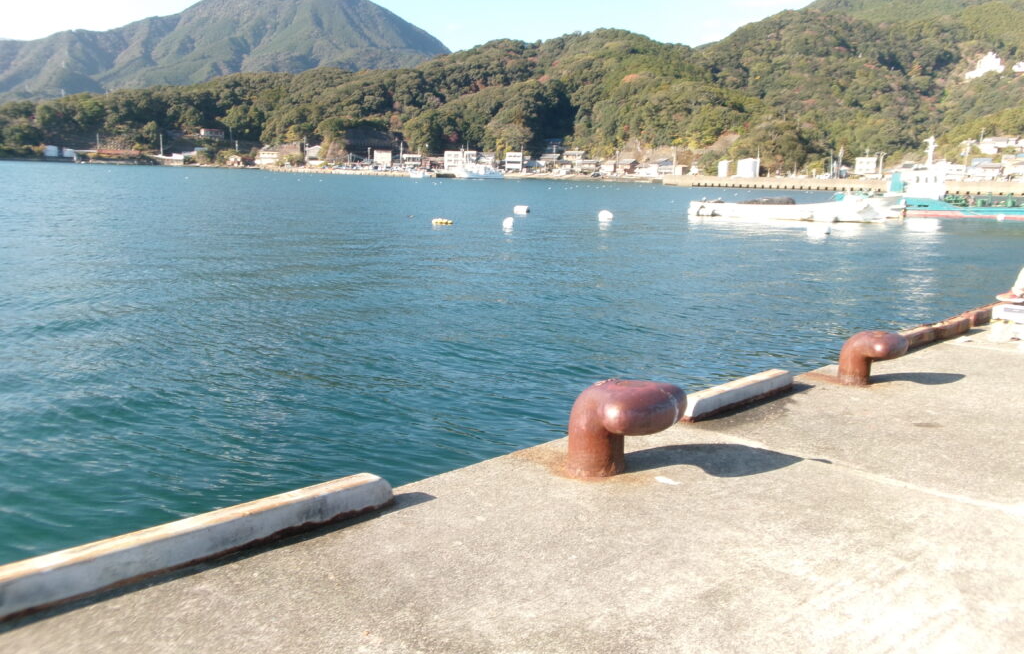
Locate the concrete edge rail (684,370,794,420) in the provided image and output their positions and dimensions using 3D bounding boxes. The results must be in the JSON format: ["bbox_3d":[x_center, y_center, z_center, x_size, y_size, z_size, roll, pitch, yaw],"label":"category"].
[{"bbox_3d":[1.722,0.494,6.235,0.140,0.145,1.620,11,13,41],"label":"concrete edge rail"}]

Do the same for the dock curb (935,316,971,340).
[{"bbox_3d":[4.327,0.001,8.239,0.135,0.133,0.985,12,15,43],"label":"dock curb"}]

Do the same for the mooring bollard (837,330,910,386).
[{"bbox_3d":[3.129,0.247,7.175,0.540,0.475,0.490,11,13,41],"label":"mooring bollard"}]

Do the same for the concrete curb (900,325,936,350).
[{"bbox_3d":[4.052,0.127,8.444,0.155,0.120,1.400,11,12,42],"label":"concrete curb"}]

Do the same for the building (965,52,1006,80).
[{"bbox_3d":[274.393,-151.539,480.000,23.000,15.000,14.000,6,10,19],"label":"building"}]

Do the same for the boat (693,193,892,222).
[{"bbox_3d":[17.421,-7.439,52.000,12.400,1.800,2.600,2,10,-3],"label":"boat"}]

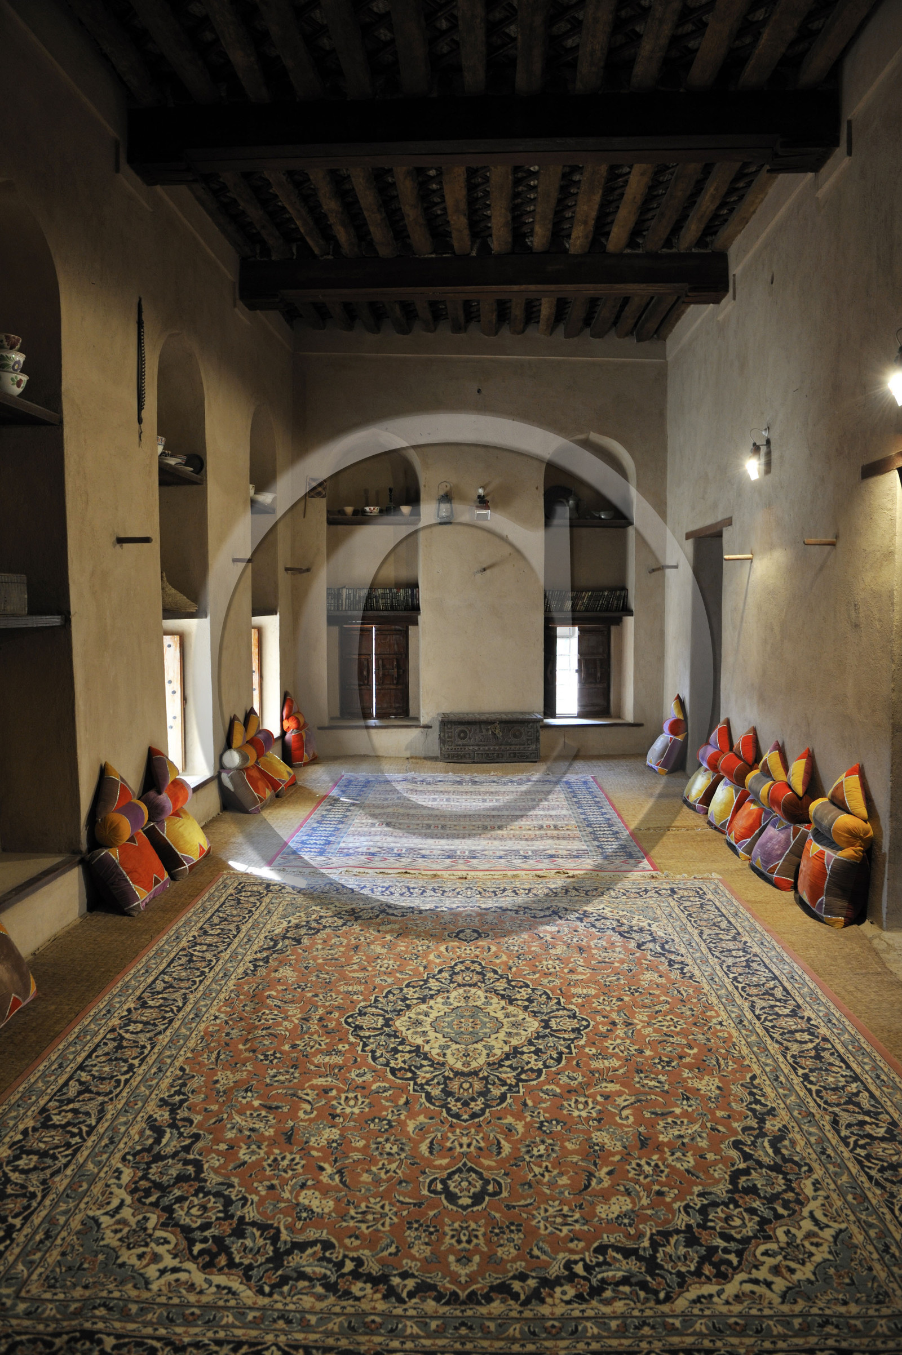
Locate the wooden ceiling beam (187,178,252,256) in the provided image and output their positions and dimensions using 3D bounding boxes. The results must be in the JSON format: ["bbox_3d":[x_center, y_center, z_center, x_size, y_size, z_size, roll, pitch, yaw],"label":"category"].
[{"bbox_3d":[-1.541,-3.102,5.847,0.121,0.135,1.988,0,4,4],"label":"wooden ceiling beam"}]

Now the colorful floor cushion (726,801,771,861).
[{"bbox_3d":[1.831,0.878,5.347,0.127,0.348,0.389,38,3,-1],"label":"colorful floor cushion"}]

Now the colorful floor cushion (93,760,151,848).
[{"bbox_3d":[-1.584,0.605,4.403,0.161,0.368,0.335,-10,3,2],"label":"colorful floor cushion"}]

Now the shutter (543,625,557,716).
[{"bbox_3d":[1.067,-0.053,9.786,0.045,0.997,0.370,-1,5,-18],"label":"shutter"}]

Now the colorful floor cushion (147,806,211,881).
[{"bbox_3d":[-1.695,0.999,5.506,0.186,0.364,0.519,-33,3,3],"label":"colorful floor cushion"}]

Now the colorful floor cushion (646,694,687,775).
[{"bbox_3d":[2.002,0.508,8.400,0.250,0.700,0.516,0,4,2],"label":"colorful floor cushion"}]

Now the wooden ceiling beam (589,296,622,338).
[{"bbox_3d":[1.510,-3.602,8.564,0.150,0.155,1.767,0,4,2],"label":"wooden ceiling beam"}]

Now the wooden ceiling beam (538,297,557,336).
[{"bbox_3d":[0.844,-3.257,7.756,0.121,0.135,1.803,0,4,4],"label":"wooden ceiling beam"}]

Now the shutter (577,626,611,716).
[{"bbox_3d":[1.570,-0.076,9.920,0.360,1.000,0.045,0,3,1],"label":"shutter"}]

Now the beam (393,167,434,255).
[{"bbox_3d":[-0.270,-3.430,6.403,0.150,0.155,1.939,0,4,3],"label":"beam"}]

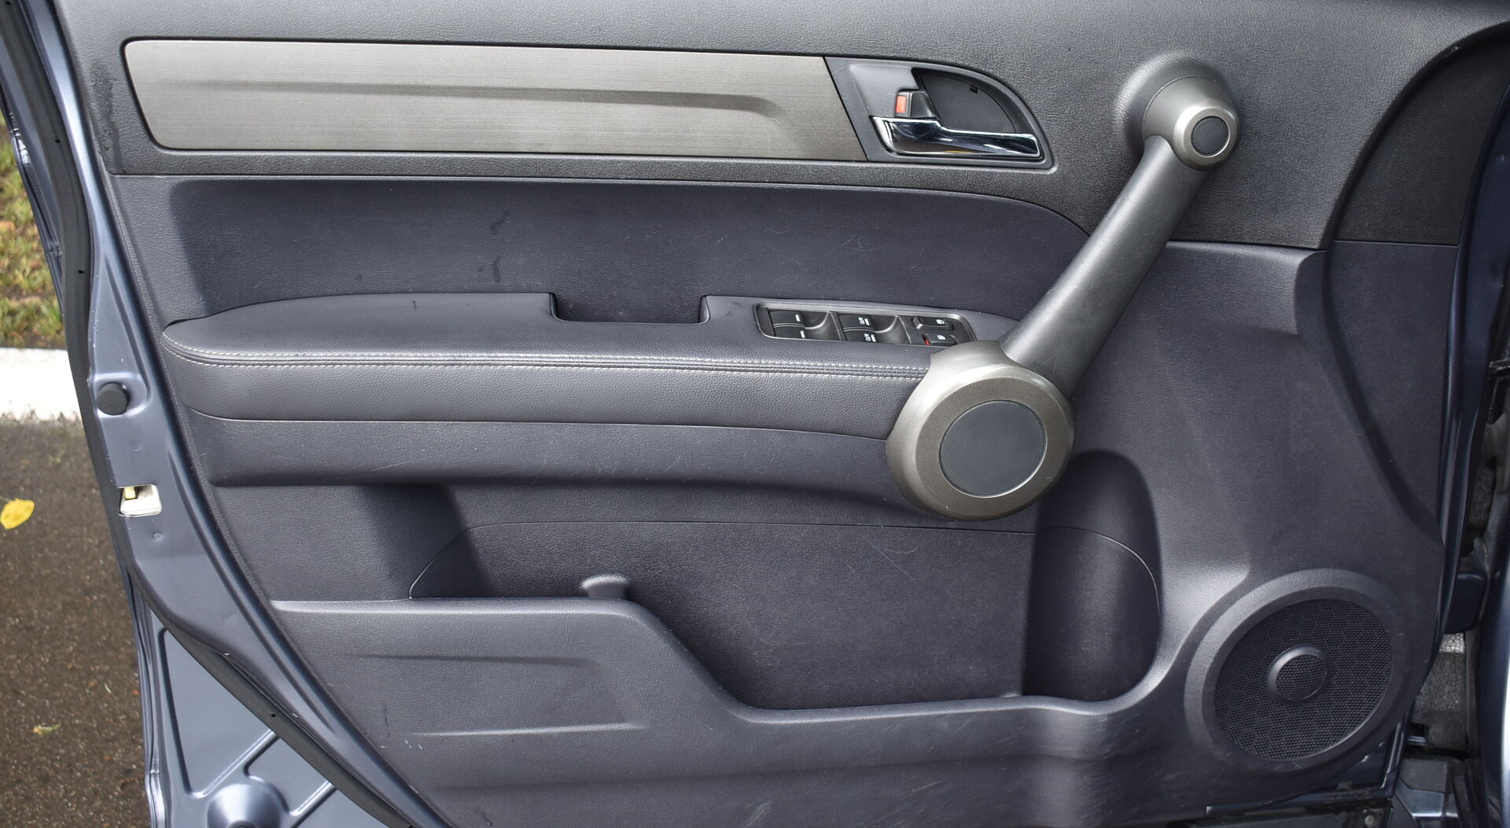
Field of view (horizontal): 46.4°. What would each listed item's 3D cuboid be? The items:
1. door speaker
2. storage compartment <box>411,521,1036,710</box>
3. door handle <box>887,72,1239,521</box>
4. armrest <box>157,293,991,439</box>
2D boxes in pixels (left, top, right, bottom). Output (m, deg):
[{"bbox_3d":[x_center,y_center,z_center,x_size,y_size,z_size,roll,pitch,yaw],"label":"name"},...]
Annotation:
[{"bbox_3d":[0.457,0.221,1.475,0.155,0.156,0.030,-2,22,-6],"label":"door speaker"},{"bbox_3d":[-0.011,0.186,1.389,0.515,0.185,0.093,-2,22,-6],"label":"storage compartment"},{"bbox_3d":[0.222,-0.080,1.288,0.256,0.325,0.108,-2,22,-6],"label":"door handle"},{"bbox_3d":[-0.121,-0.032,1.272,0.590,0.090,0.105,-2,22,-6],"label":"armrest"}]

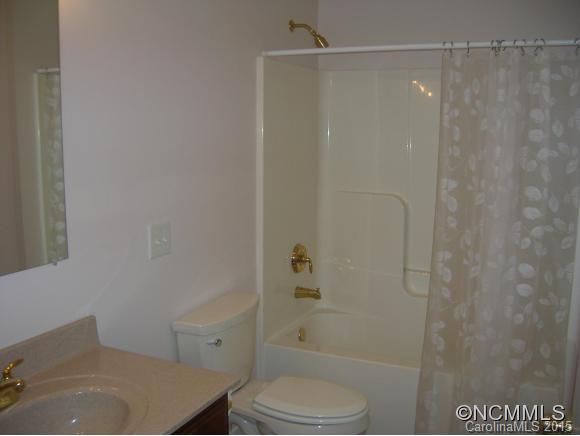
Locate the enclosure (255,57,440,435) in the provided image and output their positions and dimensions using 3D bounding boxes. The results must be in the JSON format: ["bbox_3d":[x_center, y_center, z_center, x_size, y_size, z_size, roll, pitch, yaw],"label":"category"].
[{"bbox_3d":[0.687,0.121,3.037,1.505,1.856,0.852,5,10,22],"label":"enclosure"}]

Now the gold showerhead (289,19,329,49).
[{"bbox_3d":[0.106,-0.991,3.095,0.225,0.173,0.062,5,10,22],"label":"gold showerhead"}]

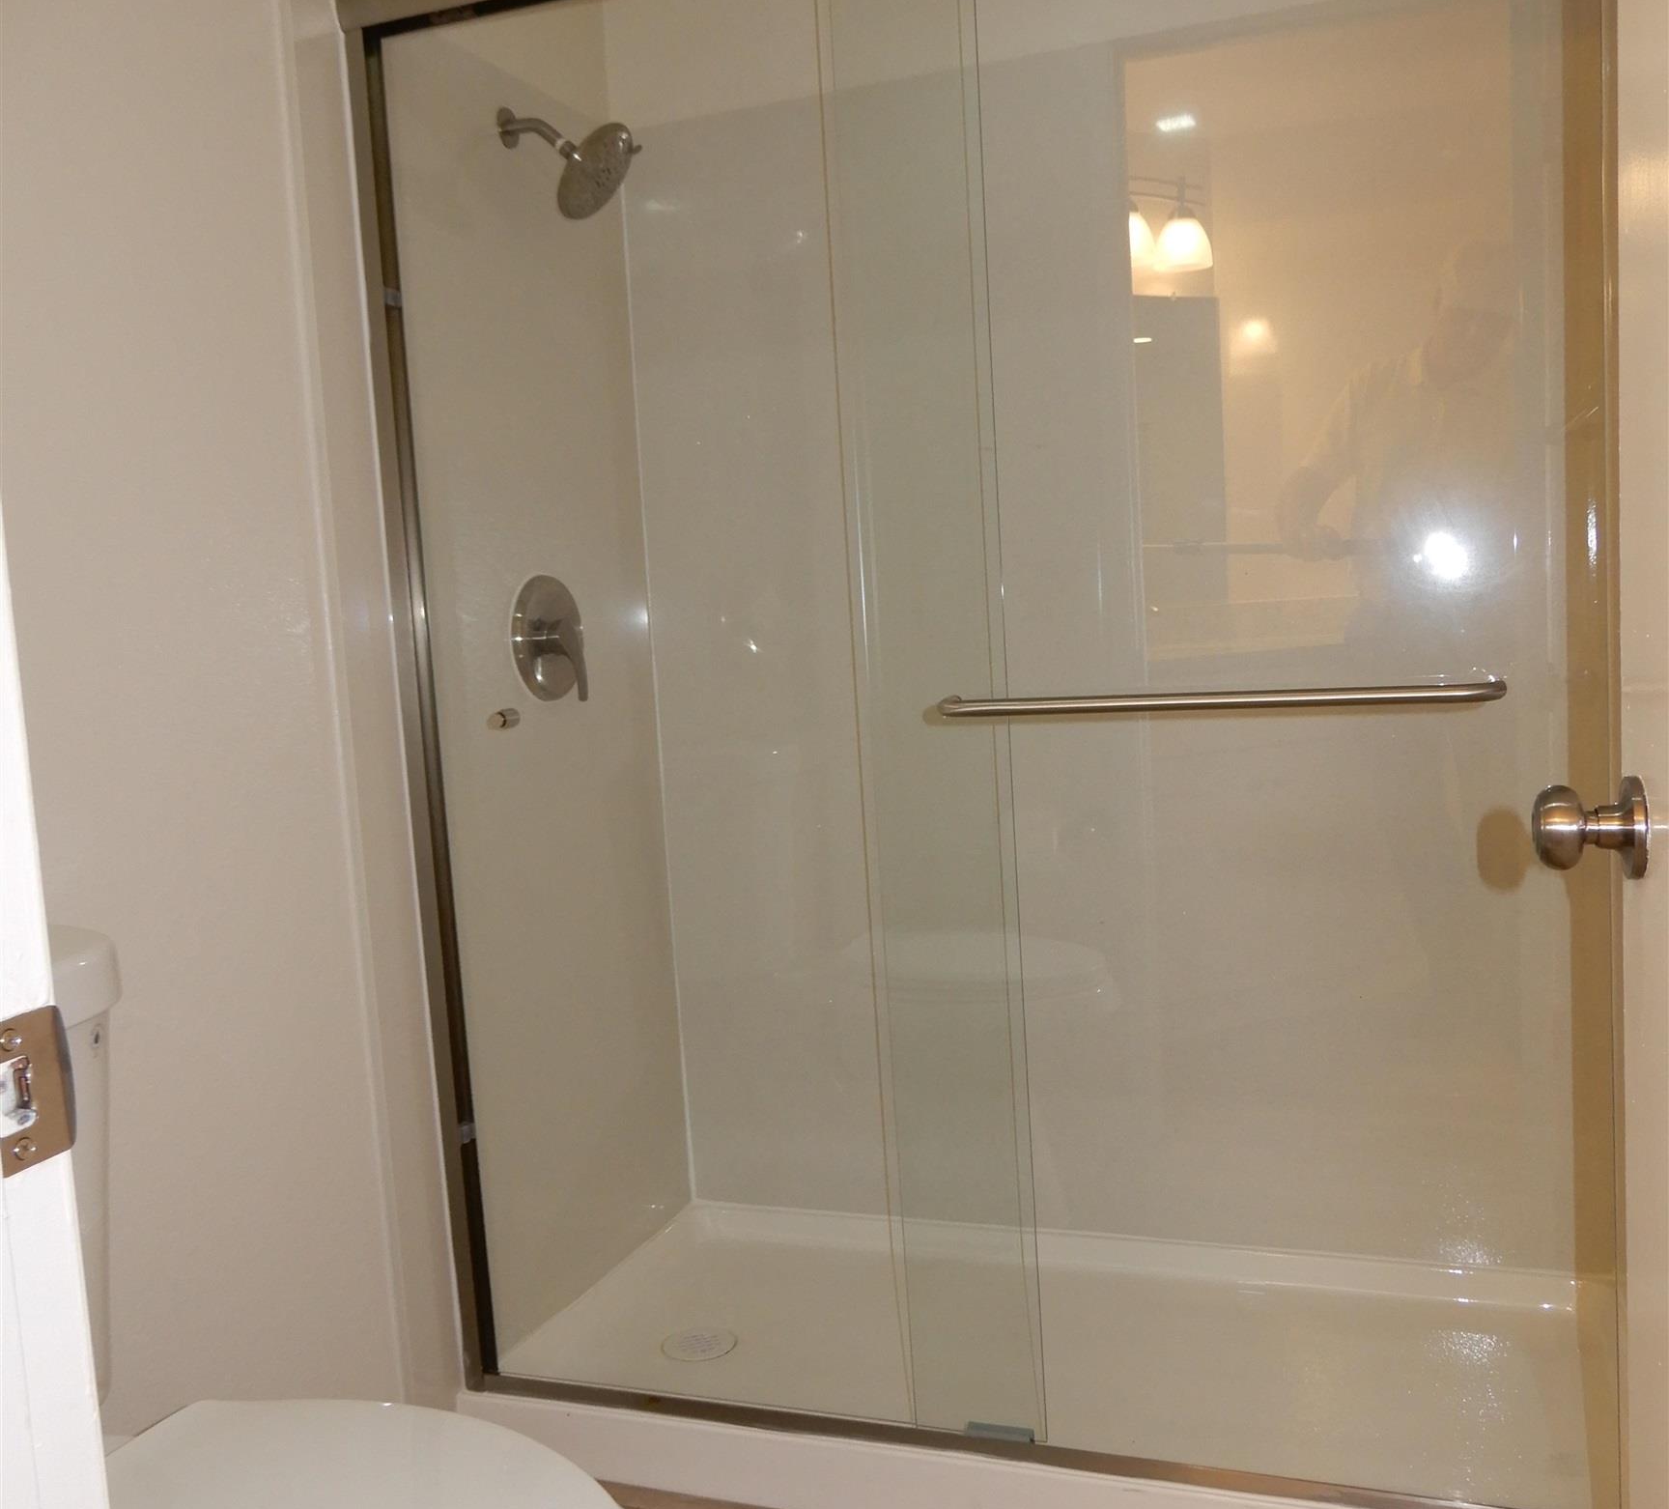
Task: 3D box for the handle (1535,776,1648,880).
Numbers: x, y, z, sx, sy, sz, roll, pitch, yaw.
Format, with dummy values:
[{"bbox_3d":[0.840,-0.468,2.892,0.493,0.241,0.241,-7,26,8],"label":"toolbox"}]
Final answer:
[{"bbox_3d":[0.482,0.048,0.991,0.062,0.066,0.066,-1,6,20],"label":"handle"}]

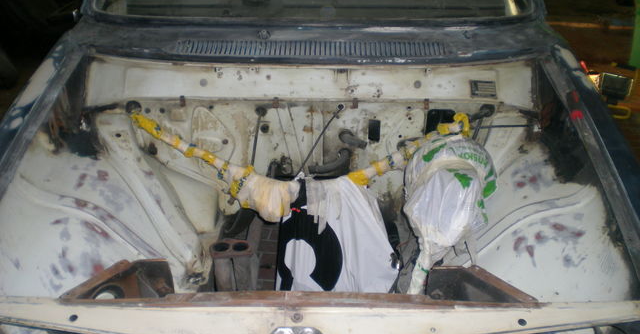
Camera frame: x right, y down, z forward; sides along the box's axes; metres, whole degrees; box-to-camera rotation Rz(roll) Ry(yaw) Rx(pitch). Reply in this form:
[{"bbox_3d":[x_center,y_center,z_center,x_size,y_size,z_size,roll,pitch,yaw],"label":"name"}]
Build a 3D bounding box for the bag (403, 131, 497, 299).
[{"bbox_3d":[0.372,0.124,2.000,0.260,0.370,0.330,1,33,2],"label":"bag"}]

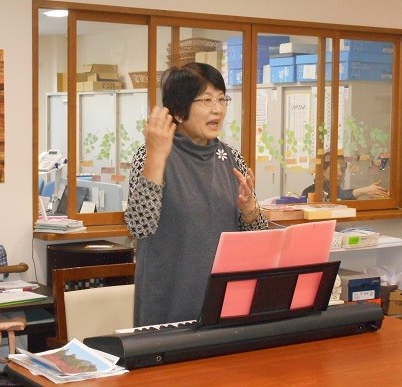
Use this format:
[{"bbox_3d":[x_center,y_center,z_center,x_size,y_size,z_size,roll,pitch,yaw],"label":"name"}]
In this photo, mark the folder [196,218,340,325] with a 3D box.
[{"bbox_3d":[0.230,0.259,3.223,0.460,0.315,0.035,-2,23,-34],"label":"folder"}]

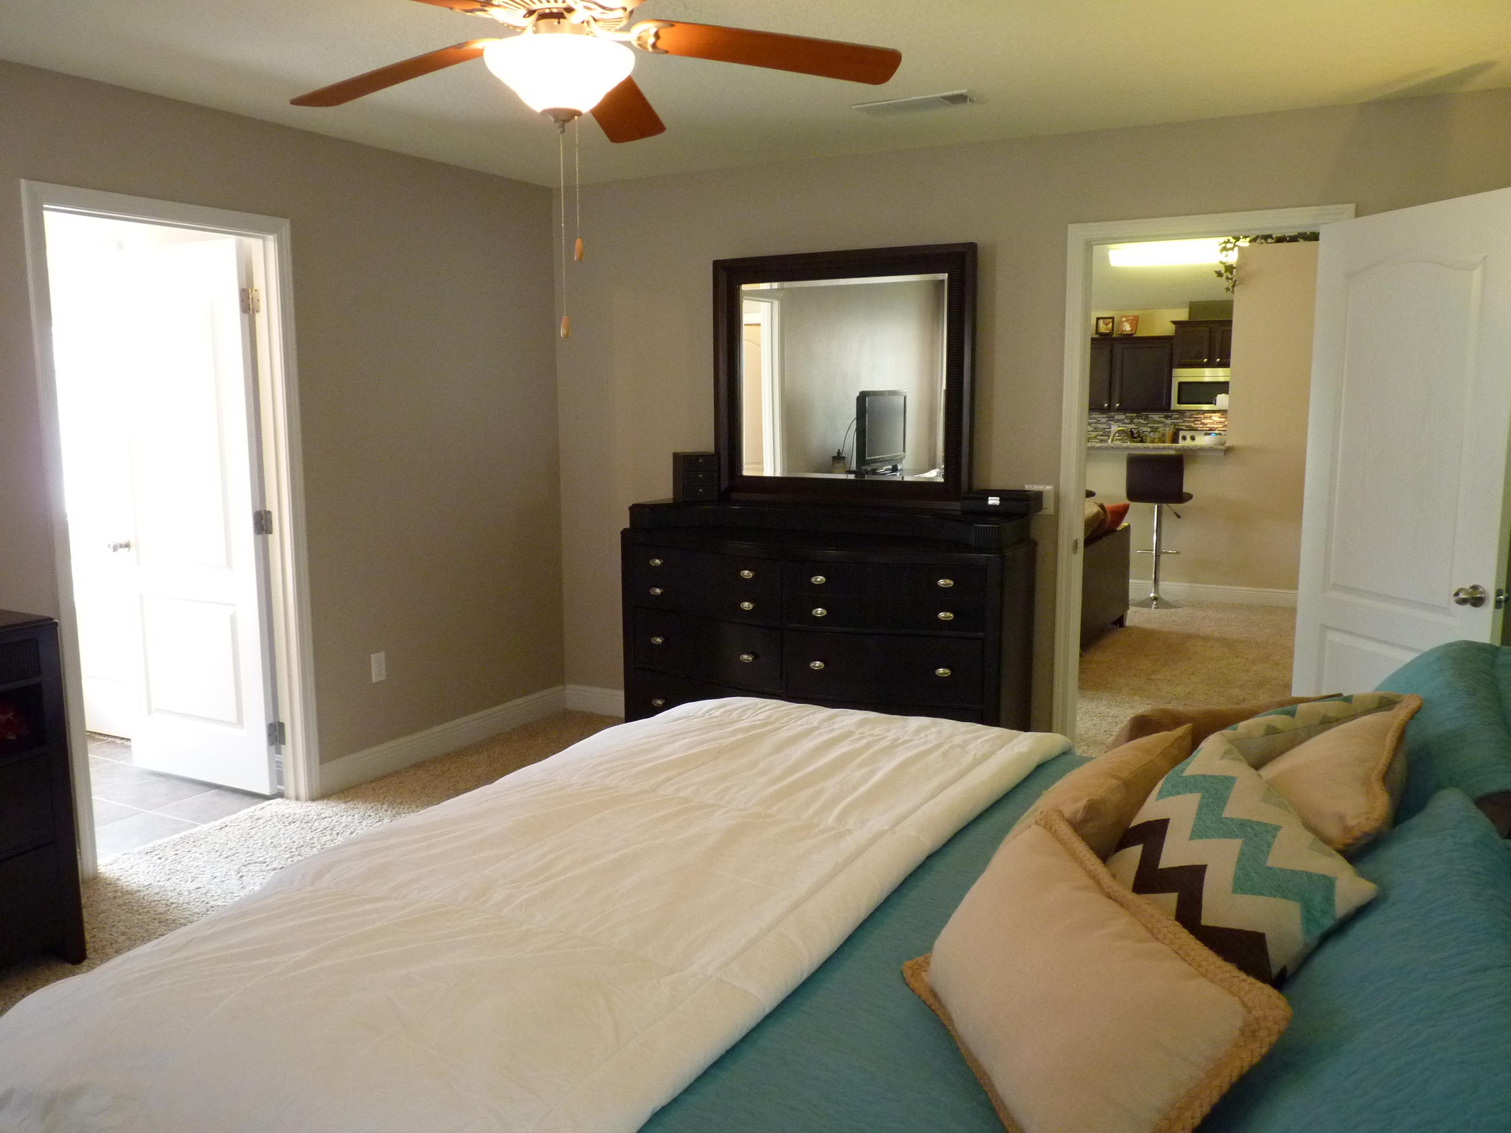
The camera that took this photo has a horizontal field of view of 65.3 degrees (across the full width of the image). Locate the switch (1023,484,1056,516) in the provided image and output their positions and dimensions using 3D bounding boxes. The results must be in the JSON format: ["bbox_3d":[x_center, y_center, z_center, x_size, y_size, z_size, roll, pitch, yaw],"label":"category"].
[{"bbox_3d":[1.068,-0.248,4.442,0.114,0.114,0.012,5,10,29],"label":"switch"}]

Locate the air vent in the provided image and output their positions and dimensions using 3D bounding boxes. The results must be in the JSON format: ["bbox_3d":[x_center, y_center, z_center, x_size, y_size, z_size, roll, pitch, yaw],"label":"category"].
[{"bbox_3d":[0.515,-1.484,3.797,0.385,0.016,0.145,5,10,29],"label":"air vent"}]

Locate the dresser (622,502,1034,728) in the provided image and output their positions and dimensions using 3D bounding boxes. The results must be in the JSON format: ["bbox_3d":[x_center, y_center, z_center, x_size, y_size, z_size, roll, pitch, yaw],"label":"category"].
[{"bbox_3d":[0.231,0.321,4.621,1.570,1.055,0.570,4,9,27],"label":"dresser"}]

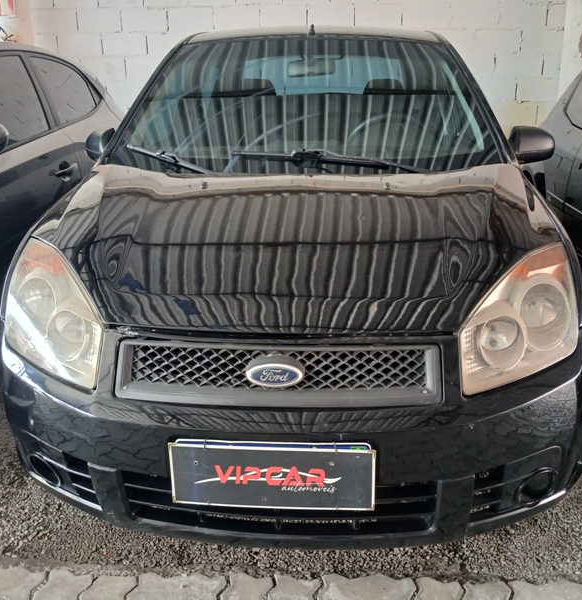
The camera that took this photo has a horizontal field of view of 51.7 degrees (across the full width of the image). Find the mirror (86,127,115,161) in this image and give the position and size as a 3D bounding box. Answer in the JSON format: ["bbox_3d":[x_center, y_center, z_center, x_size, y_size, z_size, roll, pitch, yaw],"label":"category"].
[{"bbox_3d":[-0.770,-0.646,2.521,0.205,0.155,0.140,1,17,4],"label":"mirror"}]

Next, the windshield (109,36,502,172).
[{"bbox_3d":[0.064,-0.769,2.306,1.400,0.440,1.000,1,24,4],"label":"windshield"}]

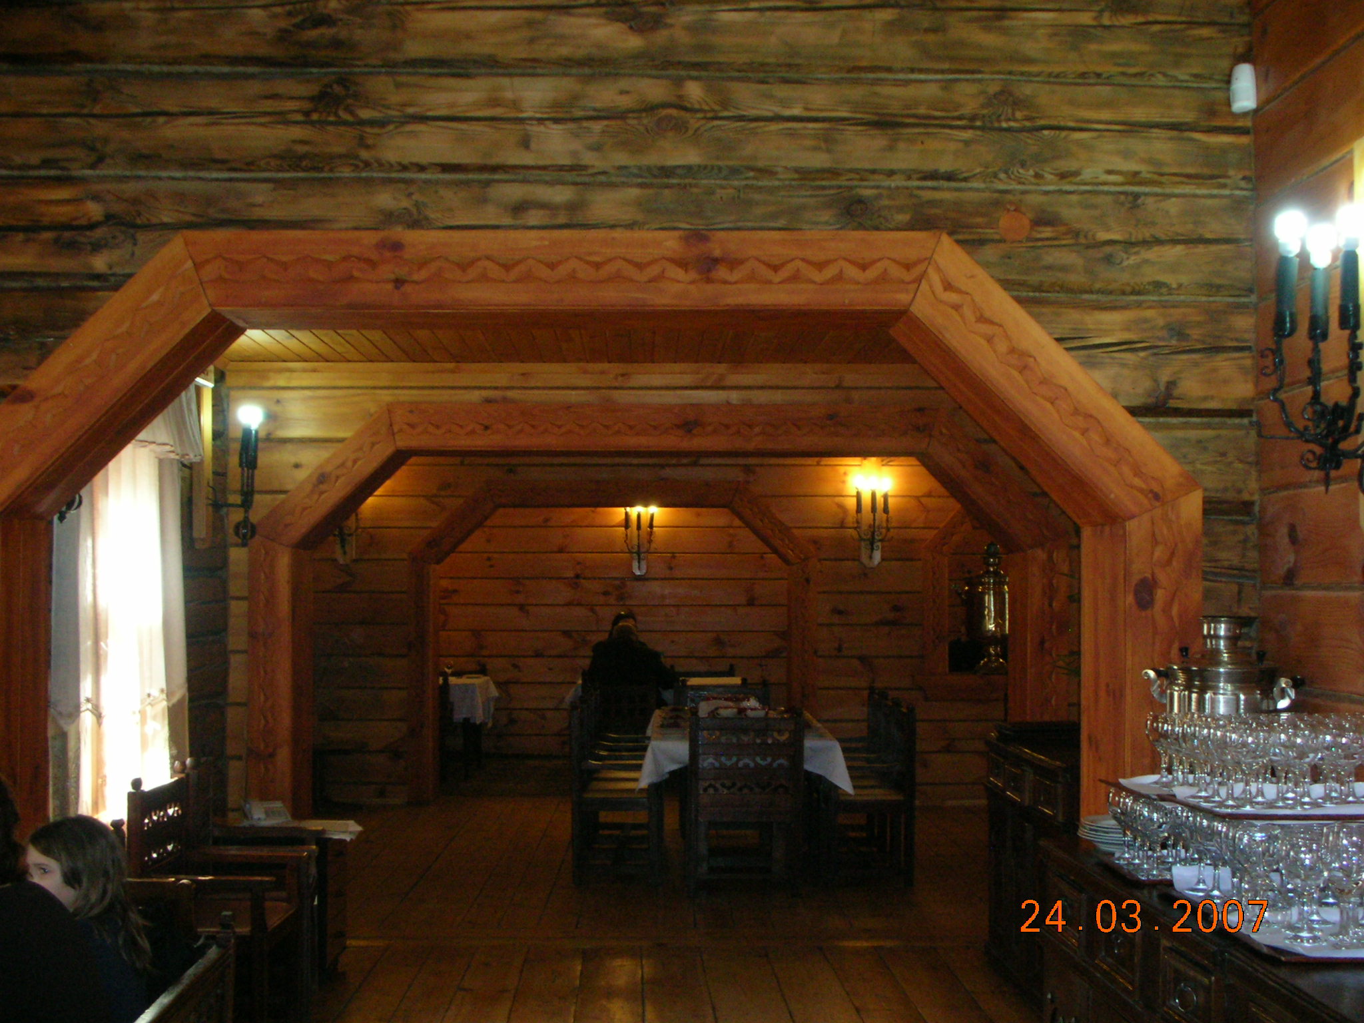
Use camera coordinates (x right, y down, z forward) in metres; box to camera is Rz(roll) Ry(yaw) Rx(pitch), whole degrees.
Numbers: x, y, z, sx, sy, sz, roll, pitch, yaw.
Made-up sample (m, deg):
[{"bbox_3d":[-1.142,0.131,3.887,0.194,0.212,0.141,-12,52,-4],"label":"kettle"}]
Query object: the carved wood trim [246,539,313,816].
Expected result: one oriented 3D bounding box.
[{"bbox_3d":[-1.773,0.989,7.944,0.186,1.747,0.420,0,-2,-1],"label":"carved wood trim"}]

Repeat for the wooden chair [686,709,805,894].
[{"bbox_3d":[0.319,1.467,9.348,0.588,0.915,0.500,0,-2,-1],"label":"wooden chair"}]

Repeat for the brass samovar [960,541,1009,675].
[{"bbox_3d":[2.274,0.708,13.251,0.540,0.973,0.460,0,-2,-1],"label":"brass samovar"}]

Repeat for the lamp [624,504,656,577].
[{"bbox_3d":[-0.366,0.238,15.871,0.286,0.653,0.200,0,-2,-1],"label":"lamp"}]

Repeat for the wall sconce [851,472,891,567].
[{"bbox_3d":[1.372,0.065,13.070,0.260,0.676,0.200,0,-2,-1],"label":"wall sconce"}]

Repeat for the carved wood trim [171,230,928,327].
[{"bbox_3d":[-0.304,-0.604,4.754,1.910,0.199,0.340,0,-2,-1],"label":"carved wood trim"}]

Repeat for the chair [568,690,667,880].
[{"bbox_3d":[-0.336,1.461,9.607,0.470,0.948,0.568,0,-2,-1],"label":"chair"}]

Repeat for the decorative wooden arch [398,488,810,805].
[{"bbox_3d":[-0.496,0.929,13.243,2.945,2.316,0.350,0,-2,-1],"label":"decorative wooden arch"}]

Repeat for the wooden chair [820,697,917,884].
[{"bbox_3d":[0.958,1.470,9.578,0.481,0.930,0.568,0,-2,-1],"label":"wooden chair"}]

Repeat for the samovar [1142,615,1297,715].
[{"bbox_3d":[1.280,0.501,4.288,0.355,0.510,0.310,-2,-3,40],"label":"samovar"}]

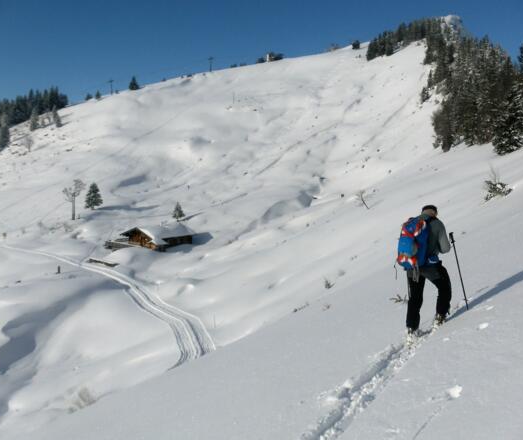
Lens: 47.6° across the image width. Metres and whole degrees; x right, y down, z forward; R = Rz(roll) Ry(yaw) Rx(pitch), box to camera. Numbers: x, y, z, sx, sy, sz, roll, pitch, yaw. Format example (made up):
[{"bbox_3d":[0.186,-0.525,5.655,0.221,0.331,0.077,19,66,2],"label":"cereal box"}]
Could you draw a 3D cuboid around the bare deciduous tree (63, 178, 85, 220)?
[{"bbox_3d":[-46.889,-5.113,148.000,5.400,10.400,5.200,0,1,0],"label":"bare deciduous tree"}]

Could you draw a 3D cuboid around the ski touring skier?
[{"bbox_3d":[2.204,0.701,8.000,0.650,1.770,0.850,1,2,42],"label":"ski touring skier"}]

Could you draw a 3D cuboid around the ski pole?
[{"bbox_3d":[2.771,0.731,8.275,0.080,1.120,0.080,-11,-3,0],"label":"ski pole"}]

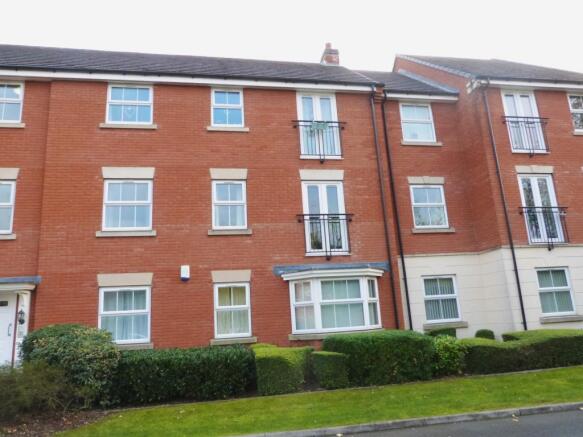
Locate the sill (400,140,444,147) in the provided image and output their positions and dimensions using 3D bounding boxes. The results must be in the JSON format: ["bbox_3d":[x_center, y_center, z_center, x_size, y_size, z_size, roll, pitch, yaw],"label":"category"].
[{"bbox_3d":[3.999,-2.270,12.967,1.365,0.142,0.150,-1,-13,-12],"label":"sill"}]

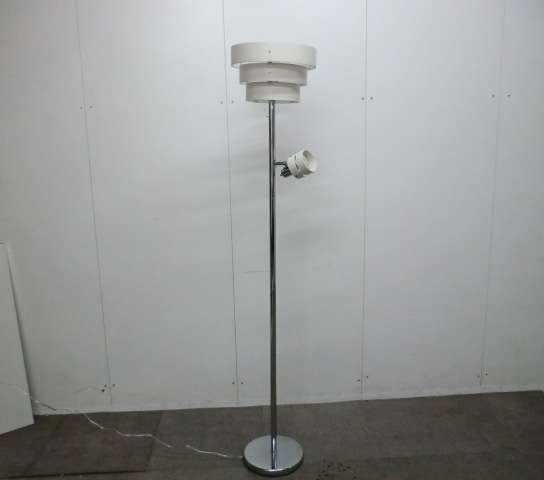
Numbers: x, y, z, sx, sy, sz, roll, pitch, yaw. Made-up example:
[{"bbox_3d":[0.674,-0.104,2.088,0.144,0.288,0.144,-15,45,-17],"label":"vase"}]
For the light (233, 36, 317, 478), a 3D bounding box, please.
[{"bbox_3d":[0.008,0.112,1.899,0.308,1.580,0.303,0,10,0],"label":"light"}]

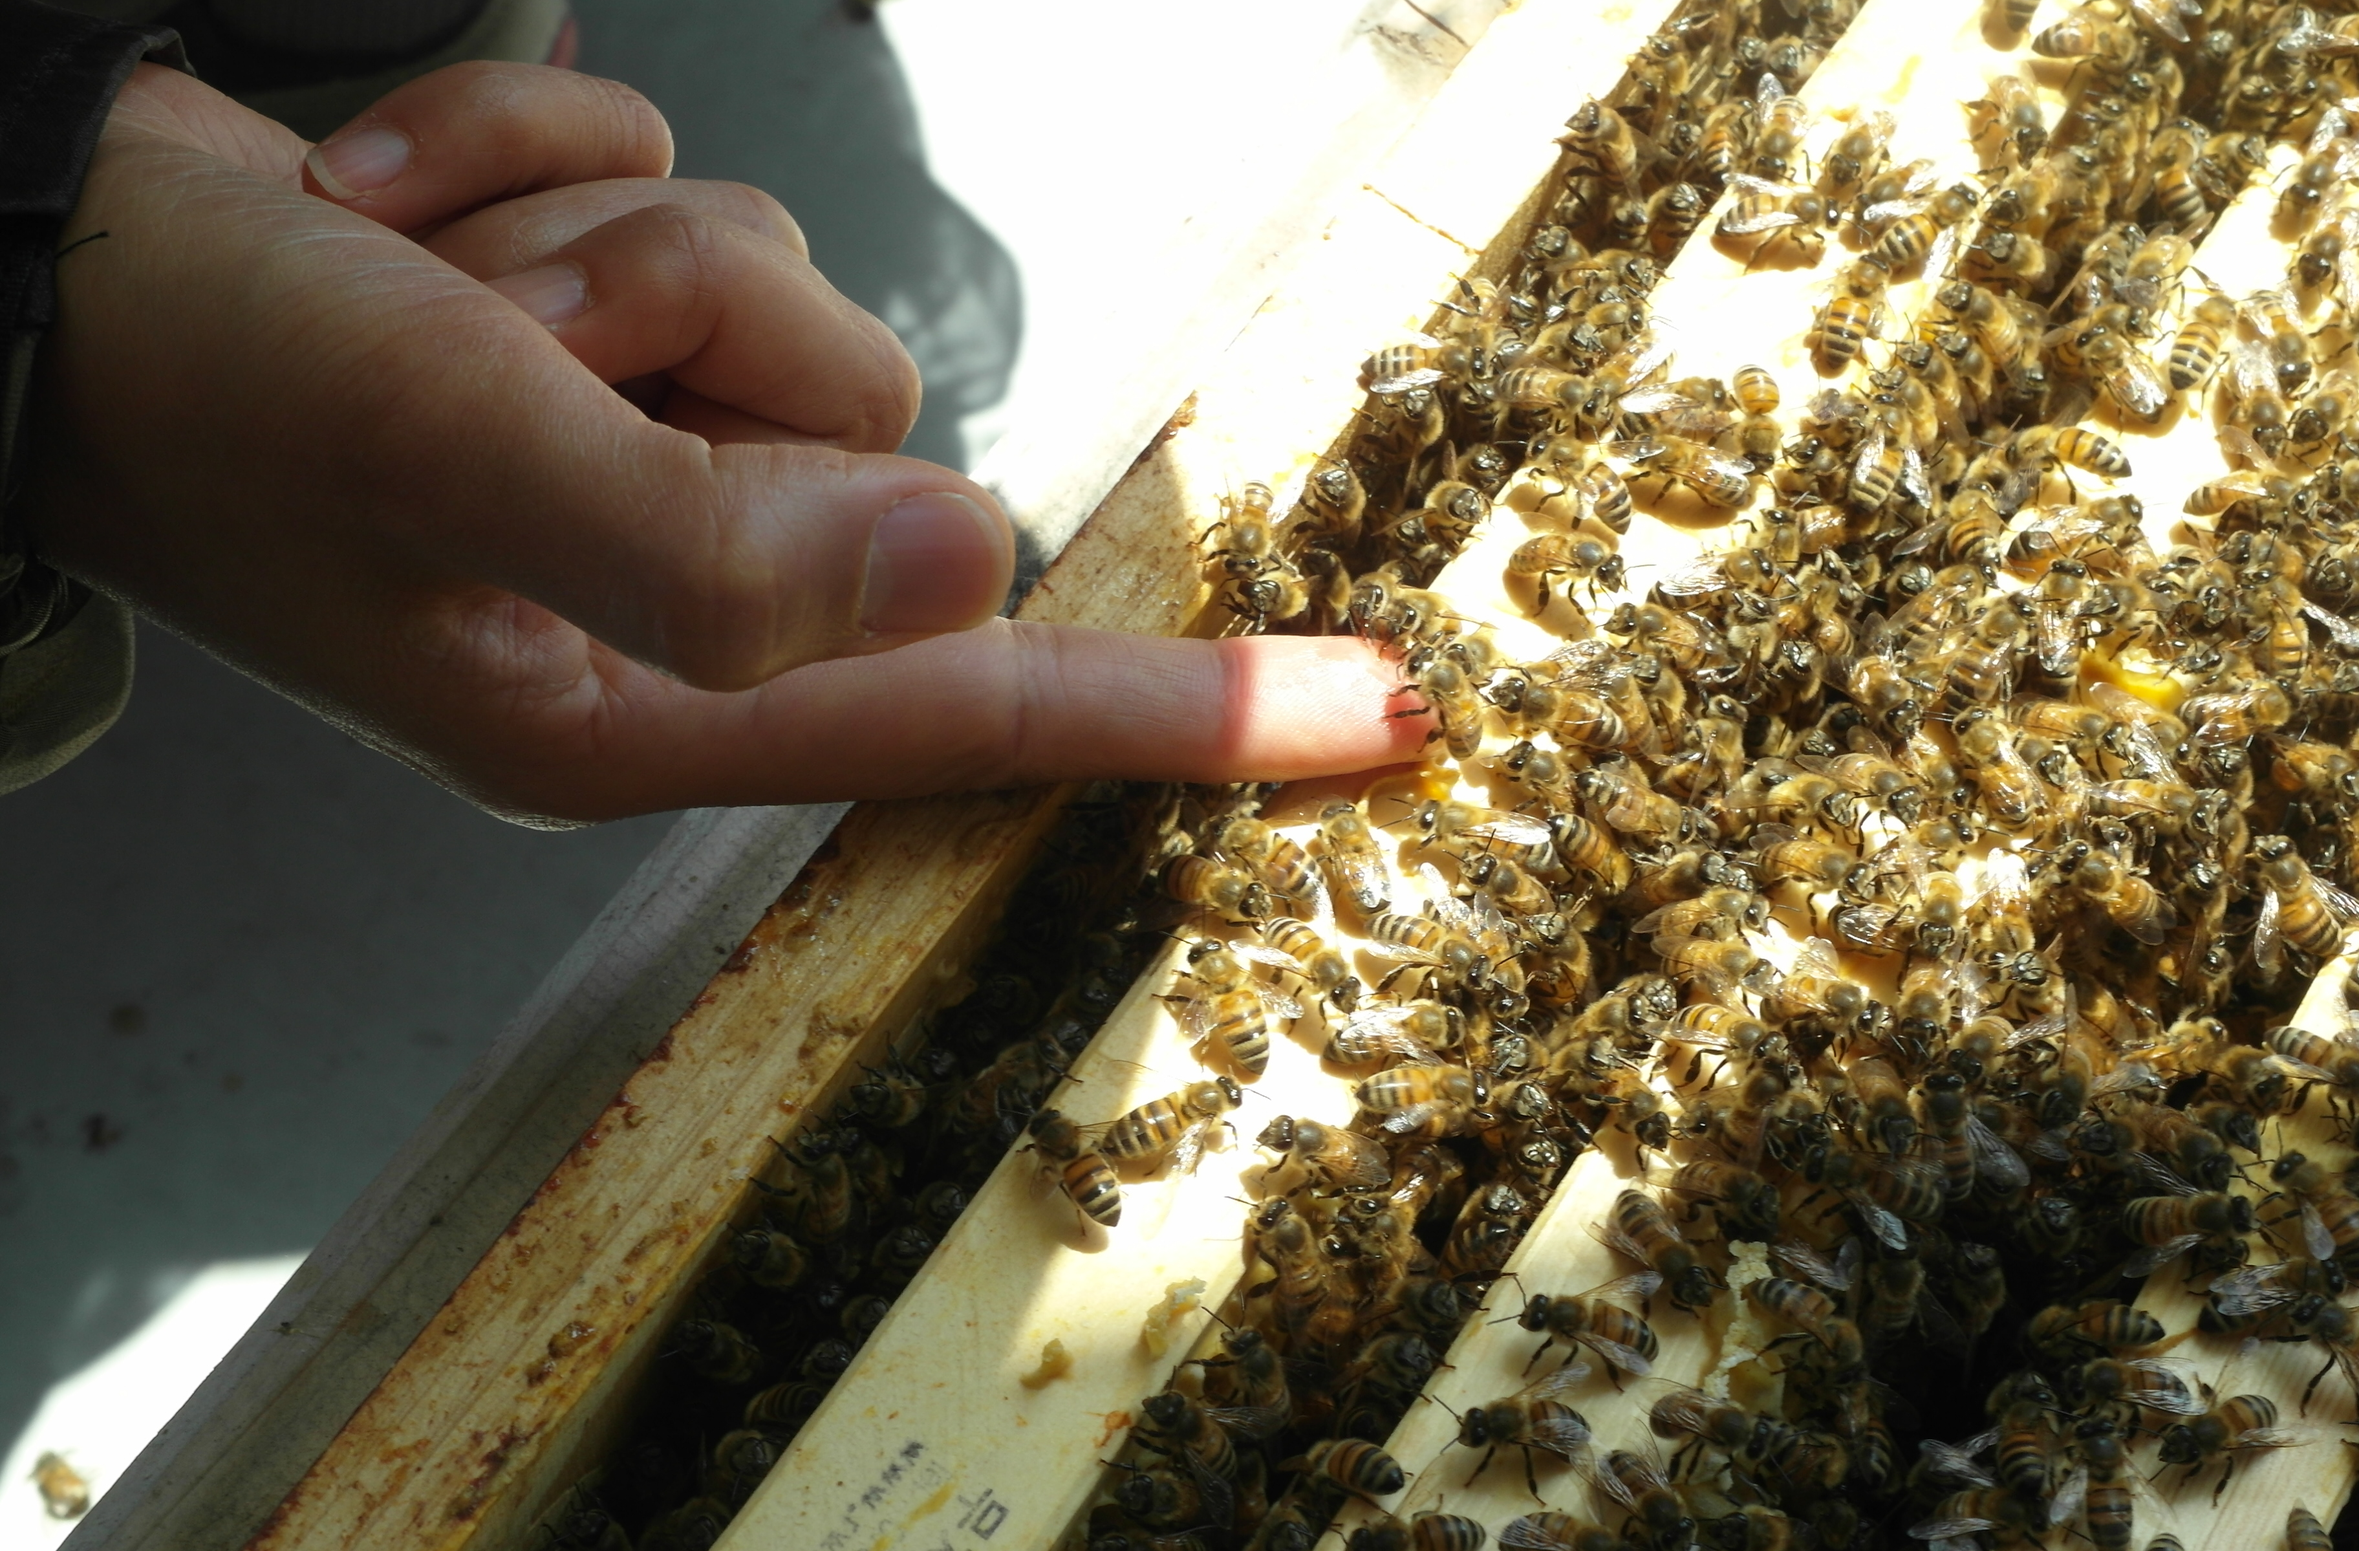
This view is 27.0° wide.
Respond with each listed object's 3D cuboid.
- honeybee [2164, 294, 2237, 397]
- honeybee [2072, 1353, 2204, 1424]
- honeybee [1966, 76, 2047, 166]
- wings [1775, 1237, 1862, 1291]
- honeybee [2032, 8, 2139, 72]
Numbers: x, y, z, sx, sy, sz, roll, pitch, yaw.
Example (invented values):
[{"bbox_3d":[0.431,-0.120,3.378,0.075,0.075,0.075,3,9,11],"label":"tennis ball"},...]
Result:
[{"bbox_3d":[0.112,-0.047,0.536,0.007,0.006,0.014,28,66,14],"label":"honeybee"},{"bbox_3d":[0.090,0.058,0.466,0.012,0.005,0.007,14,61,7],"label":"honeybee"},{"bbox_3d":[0.092,-0.072,0.541,0.007,0.005,0.013,-8,61,-6],"label":"honeybee"},{"bbox_3d":[0.063,0.048,0.486,0.009,0.003,0.005,25,65,13],"label":"wings"},{"bbox_3d":[0.099,-0.078,0.530,0.013,0.005,0.006,9,64,-2],"label":"honeybee"}]

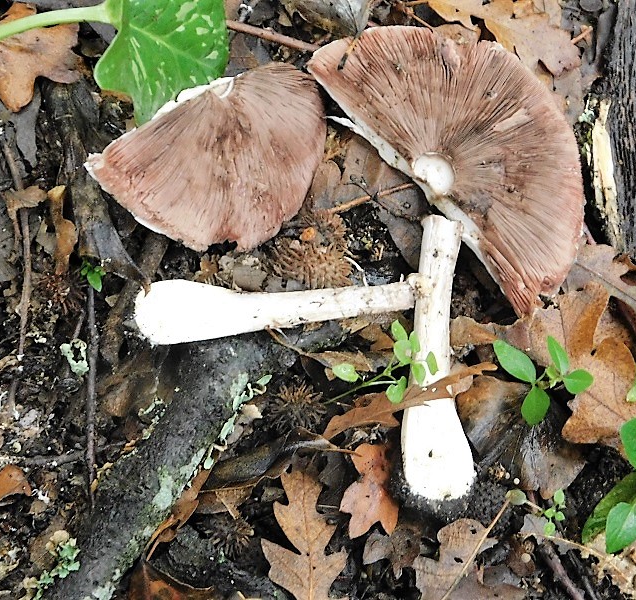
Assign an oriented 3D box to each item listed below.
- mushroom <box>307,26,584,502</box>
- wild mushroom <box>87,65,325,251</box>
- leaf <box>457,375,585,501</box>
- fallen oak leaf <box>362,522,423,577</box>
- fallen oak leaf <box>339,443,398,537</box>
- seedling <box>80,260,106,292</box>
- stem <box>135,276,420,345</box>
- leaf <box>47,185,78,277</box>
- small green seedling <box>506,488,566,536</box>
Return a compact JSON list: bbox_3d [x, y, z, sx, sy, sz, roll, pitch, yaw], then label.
[{"bbox_3d":[0.062,-0.026,0.578,0.136,0.050,0.251,0,70,0],"label":"mushroom"},{"bbox_3d":[-0.046,-0.063,0.555,0.116,0.030,0.089,-22,71,-8],"label":"wild mushroom"},{"bbox_3d":[0.089,0.060,0.519,0.056,0.018,0.055,1,70,0],"label":"leaf"},{"bbox_3d":[0.034,0.115,0.545,0.028,0.012,0.025,0,70,0],"label":"fallen oak leaf"},{"bbox_3d":[0.023,0.084,0.513,0.025,0.012,0.042,8,70,3],"label":"fallen oak leaf"},{"bbox_3d":[-0.113,-0.012,0.591,0.013,0.015,0.017,0,70,0],"label":"seedling"},{"bbox_3d":[-0.018,0.003,0.529,0.129,0.029,0.029,-4,70,-2],"label":"stem"},{"bbox_3d":[-0.120,-0.033,0.554,0.012,0.014,0.045,-8,70,-3],"label":"leaf"},{"bbox_3d":[0.101,0.098,0.546,0.028,0.020,0.022,0,70,0],"label":"small green seedling"}]

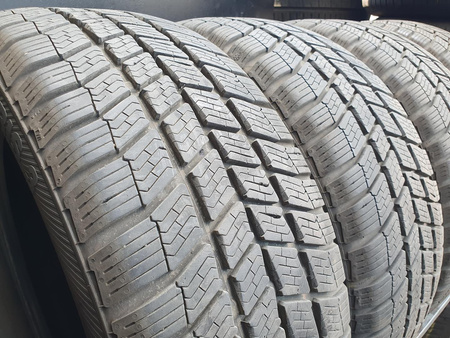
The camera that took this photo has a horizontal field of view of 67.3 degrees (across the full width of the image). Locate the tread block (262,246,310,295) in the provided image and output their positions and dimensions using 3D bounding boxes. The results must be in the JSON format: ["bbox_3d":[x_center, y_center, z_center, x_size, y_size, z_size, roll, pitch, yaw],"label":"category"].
[{"bbox_3d":[0.041,0.070,0.233,0.030,0.044,0.009,-18,1,-40],"label":"tread block"}]

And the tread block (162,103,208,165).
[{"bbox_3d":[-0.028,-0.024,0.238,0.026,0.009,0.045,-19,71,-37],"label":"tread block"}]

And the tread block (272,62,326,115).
[{"bbox_3d":[0.080,-0.084,0.354,0.040,0.014,0.077,44,58,13],"label":"tread block"}]

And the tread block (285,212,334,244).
[{"bbox_3d":[0.066,0.047,0.261,0.060,0.025,0.009,8,-20,-41],"label":"tread block"}]

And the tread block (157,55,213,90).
[{"bbox_3d":[-0.031,-0.073,0.265,0.028,0.009,0.041,-18,61,-40],"label":"tread block"}]

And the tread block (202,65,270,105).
[{"bbox_3d":[0.014,-0.069,0.294,0.064,0.011,0.035,7,46,-40],"label":"tread block"}]

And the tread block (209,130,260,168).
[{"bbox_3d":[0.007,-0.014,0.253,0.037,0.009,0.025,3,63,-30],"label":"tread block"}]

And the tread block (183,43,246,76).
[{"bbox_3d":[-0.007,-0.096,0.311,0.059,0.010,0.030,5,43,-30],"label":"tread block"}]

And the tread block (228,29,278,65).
[{"bbox_3d":[0.033,-0.136,0.375,0.038,0.014,0.072,28,55,21],"label":"tread block"}]

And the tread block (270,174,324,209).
[{"bbox_3d":[0.061,0.021,0.275,0.058,0.026,0.010,9,-24,-38],"label":"tread block"}]

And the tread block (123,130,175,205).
[{"bbox_3d":[-0.045,-0.001,0.204,0.028,0.043,0.009,-20,-15,-33],"label":"tread block"}]

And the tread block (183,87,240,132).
[{"bbox_3d":[-0.010,-0.043,0.252,0.025,0.007,0.043,-17,67,-40],"label":"tread block"}]

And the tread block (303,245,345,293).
[{"bbox_3d":[0.081,0.078,0.267,0.011,0.036,0.065,-13,-10,39],"label":"tread block"}]

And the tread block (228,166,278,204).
[{"bbox_3d":[0.019,0.013,0.237,0.029,0.034,0.009,-18,-10,-40],"label":"tread block"}]

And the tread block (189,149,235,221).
[{"bbox_3d":[-0.008,0.010,0.220,0.026,0.043,0.009,-19,-12,-37],"label":"tread block"}]

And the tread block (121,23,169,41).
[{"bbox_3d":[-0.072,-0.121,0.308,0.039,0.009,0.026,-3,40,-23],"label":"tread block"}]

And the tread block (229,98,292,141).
[{"bbox_3d":[0.034,-0.037,0.281,0.065,0.011,0.036,8,52,-42],"label":"tread block"}]

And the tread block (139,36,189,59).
[{"bbox_3d":[-0.051,-0.096,0.278,0.028,0.009,0.033,-18,55,-40],"label":"tread block"}]

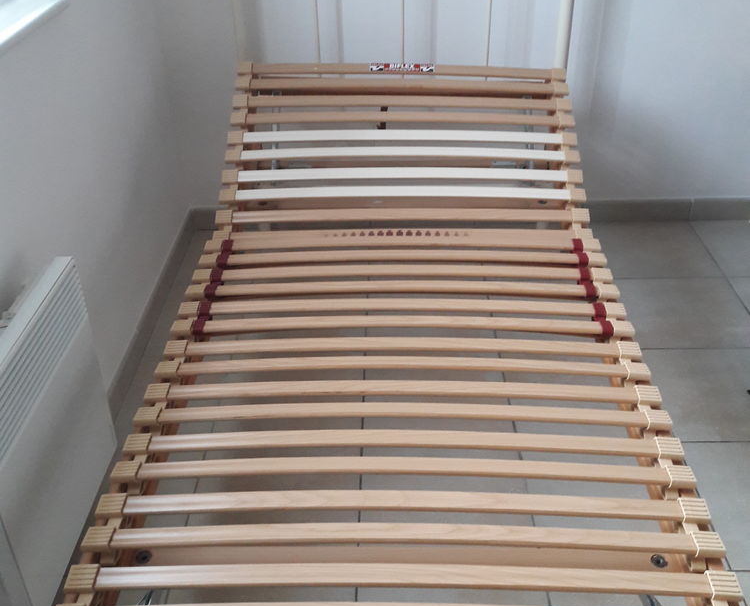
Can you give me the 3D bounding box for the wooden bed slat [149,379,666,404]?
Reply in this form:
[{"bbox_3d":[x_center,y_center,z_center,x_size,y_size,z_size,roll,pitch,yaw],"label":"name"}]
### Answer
[{"bbox_3d":[0.043,0.153,1.397,0.855,0.027,0.036,0,33,2],"label":"wooden bed slat"}]

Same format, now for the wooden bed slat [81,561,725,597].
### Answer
[{"bbox_3d":[0.032,0.366,1.071,0.855,0.027,0.036,0,33,2],"label":"wooden bed slat"}]

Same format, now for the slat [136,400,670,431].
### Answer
[{"bbox_3d":[0.042,0.185,1.349,0.855,0.027,0.036,0,33,2],"label":"slat"}]

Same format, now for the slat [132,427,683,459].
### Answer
[{"bbox_3d":[0.040,0.223,1.290,0.855,0.027,0.036,0,33,2],"label":"slat"}]

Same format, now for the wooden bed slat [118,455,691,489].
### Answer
[{"bbox_3d":[0.038,0.256,1.240,0.855,0.027,0.036,0,33,2],"label":"wooden bed slat"}]

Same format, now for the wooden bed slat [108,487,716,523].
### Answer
[{"bbox_3d":[0.035,0.294,1.181,0.855,0.027,0.036,0,33,2],"label":"wooden bed slat"}]

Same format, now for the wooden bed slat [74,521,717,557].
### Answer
[{"bbox_3d":[0.034,0.328,1.130,0.855,0.027,0.036,0,33,2],"label":"wooden bed slat"}]

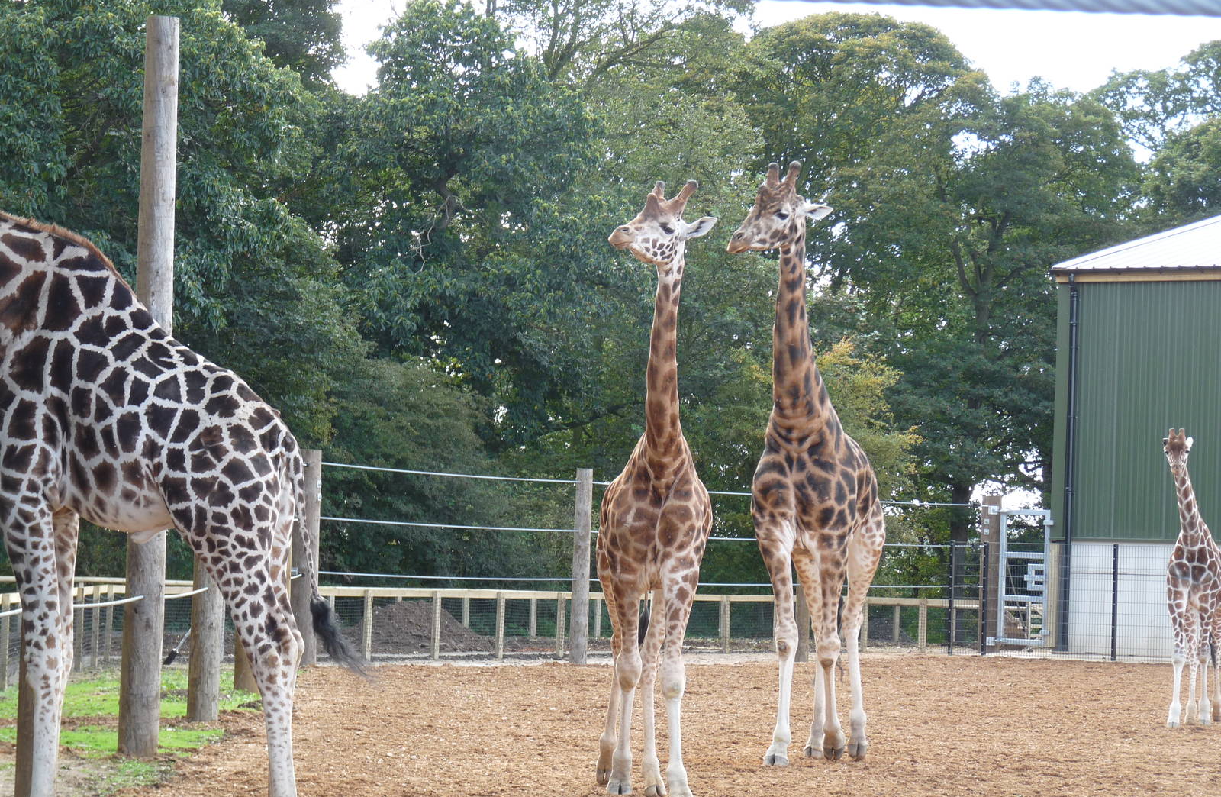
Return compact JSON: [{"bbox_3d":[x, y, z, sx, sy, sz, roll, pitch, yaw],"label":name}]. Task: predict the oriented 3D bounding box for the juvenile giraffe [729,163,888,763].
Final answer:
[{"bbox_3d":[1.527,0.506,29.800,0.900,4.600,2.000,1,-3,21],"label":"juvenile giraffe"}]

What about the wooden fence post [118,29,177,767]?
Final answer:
[{"bbox_3d":[-3.475,-0.102,29.118,0.290,5.600,0.290,2,-2,0],"label":"wooden fence post"}]

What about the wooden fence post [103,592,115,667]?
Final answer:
[{"bbox_3d":[-6.575,2.983,50.421,0.100,1.000,0.100,2,-2,0],"label":"wooden fence post"}]

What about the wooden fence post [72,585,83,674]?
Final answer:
[{"bbox_3d":[-6.475,2.819,46.822,0.100,1.040,0.100,2,-2,0],"label":"wooden fence post"}]

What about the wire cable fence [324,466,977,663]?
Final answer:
[{"bbox_3d":[1.477,2.729,61.058,0.250,2.850,21.000,0,-3,31],"label":"wire cable fence"}]

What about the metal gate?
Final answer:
[{"bbox_3d":[7.520,3.256,70.000,0.980,2.500,0.120,1,-2,10],"label":"metal gate"}]

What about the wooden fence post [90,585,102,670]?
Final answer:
[{"bbox_3d":[-6.481,2.891,48.422,0.100,1.040,0.100,2,-2,0],"label":"wooden fence post"}]

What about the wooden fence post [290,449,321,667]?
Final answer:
[{"bbox_3d":[-4.105,2.164,52.062,0.350,2.940,0.350,2,-2,0],"label":"wooden fence post"}]

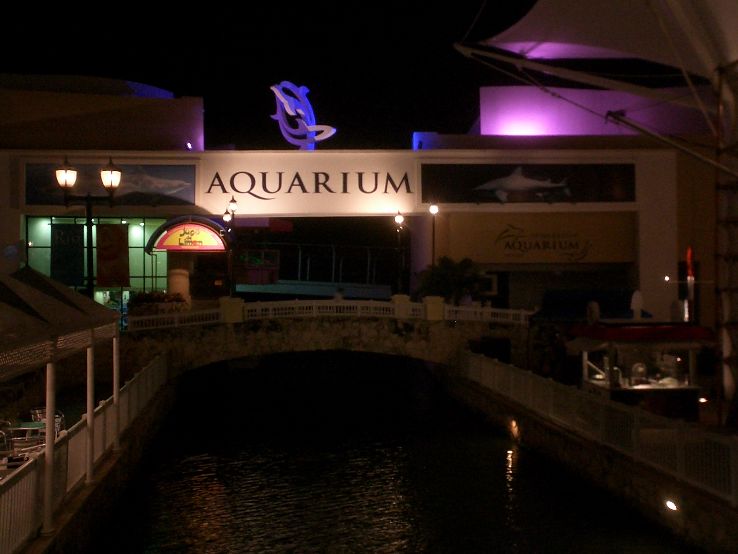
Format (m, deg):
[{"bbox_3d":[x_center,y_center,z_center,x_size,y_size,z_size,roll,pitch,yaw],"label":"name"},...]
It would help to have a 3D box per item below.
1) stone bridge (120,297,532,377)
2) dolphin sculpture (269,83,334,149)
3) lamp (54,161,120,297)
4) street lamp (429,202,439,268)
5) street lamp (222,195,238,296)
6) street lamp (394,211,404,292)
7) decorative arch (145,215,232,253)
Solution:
[{"bbox_3d":[-1.550,2.100,29.700,14.300,3.000,5.000,0,0,-12],"label":"stone bridge"},{"bbox_3d":[-3.320,-8.187,40.000,3.300,3.550,0.700,0,0,0],"label":"dolphin sculpture"},{"bbox_3d":[-5.800,0.300,16.500,1.350,5.600,0.450,0,0,-12],"label":"lamp"},{"bbox_3d":[2.332,-1.008,28.400,0.360,3.400,0.360,0,0,-12],"label":"street lamp"},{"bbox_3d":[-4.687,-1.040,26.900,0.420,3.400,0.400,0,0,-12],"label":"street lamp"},{"bbox_3d":[1.260,-1.025,32.600,0.380,3.450,0.380,0,0,-12],"label":"street lamp"},{"bbox_3d":[-7.274,-1.753,31.800,3.500,1.530,0.800,0,0,-3],"label":"decorative arch"}]

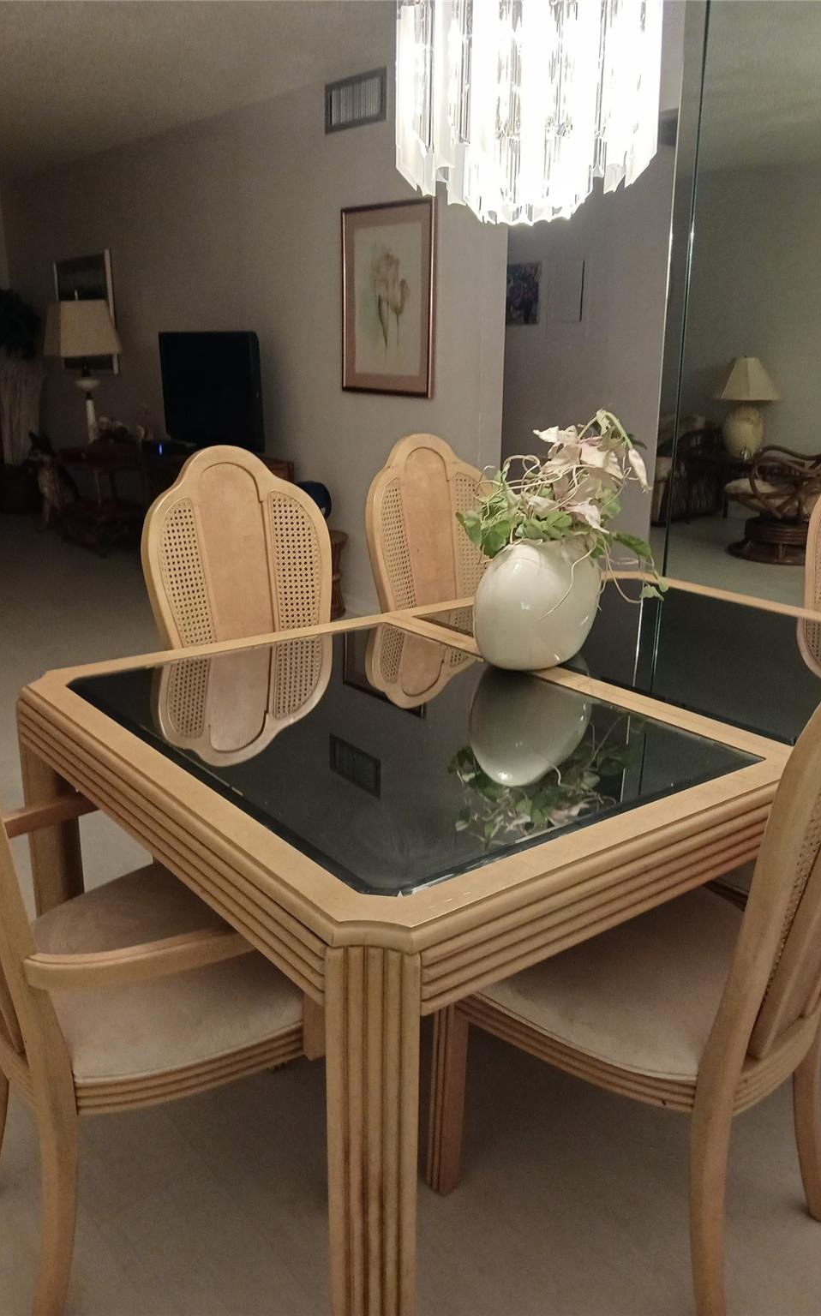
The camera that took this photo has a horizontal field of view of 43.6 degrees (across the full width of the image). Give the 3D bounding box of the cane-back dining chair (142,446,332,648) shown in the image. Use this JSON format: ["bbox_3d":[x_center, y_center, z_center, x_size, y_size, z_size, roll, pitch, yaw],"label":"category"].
[{"bbox_3d":[-0.217,0.150,2.074,0.500,1.100,0.600,-13,22,-39],"label":"cane-back dining chair"}]

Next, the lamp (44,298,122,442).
[{"bbox_3d":[-2.087,-1.825,6.577,0.390,0.910,0.360,-12,21,-37],"label":"lamp"}]

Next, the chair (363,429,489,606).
[{"bbox_3d":[0.195,0.040,2.458,0.500,1.100,0.600,-14,22,-39],"label":"chair"}]

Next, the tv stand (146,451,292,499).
[{"bbox_3d":[-1.078,-0.766,5.733,0.420,0.690,0.980,-12,21,-37],"label":"tv stand"}]

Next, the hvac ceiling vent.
[{"bbox_3d":[-0.254,-2.449,4.521,0.025,0.203,0.459,-12,21,-37],"label":"hvac ceiling vent"}]

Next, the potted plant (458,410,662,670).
[{"bbox_3d":[0.264,-0.203,1.813,0.365,0.457,0.310,3,17,7],"label":"potted plant"}]

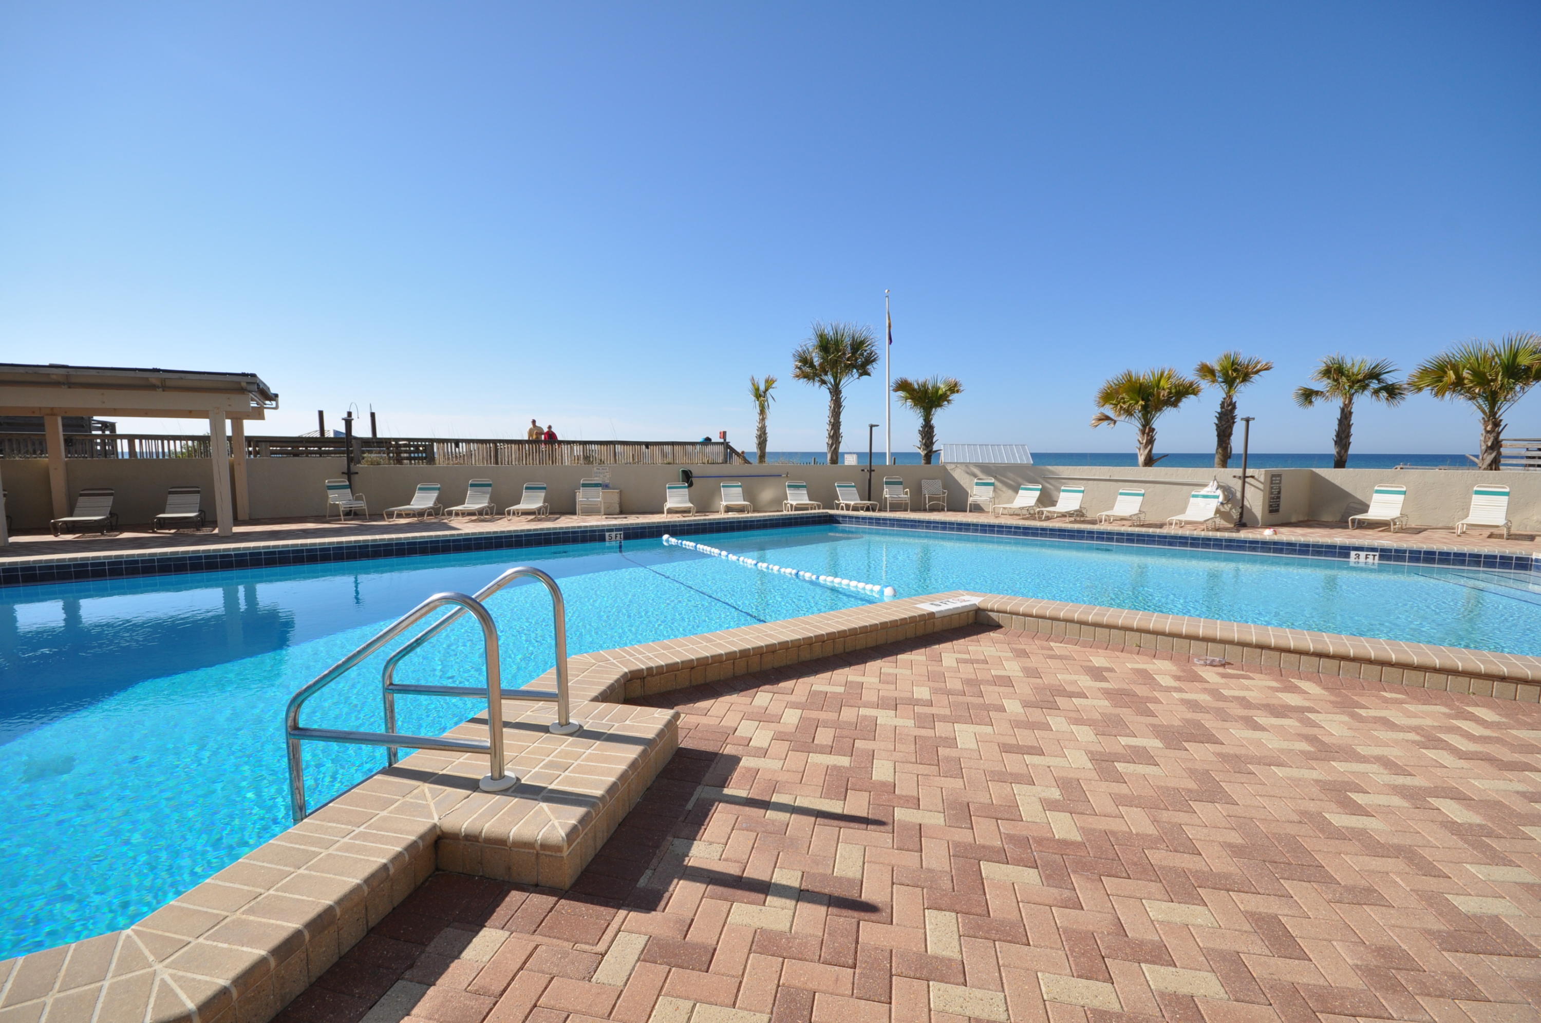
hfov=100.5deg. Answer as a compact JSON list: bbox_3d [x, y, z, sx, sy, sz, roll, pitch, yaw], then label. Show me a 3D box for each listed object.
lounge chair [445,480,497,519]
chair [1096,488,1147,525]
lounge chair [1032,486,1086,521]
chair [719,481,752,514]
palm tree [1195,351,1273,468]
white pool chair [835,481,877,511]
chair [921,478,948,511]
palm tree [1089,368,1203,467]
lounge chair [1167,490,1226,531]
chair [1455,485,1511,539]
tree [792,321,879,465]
[{"bbox_3d":[-7.182,-0.284,15.432,0.671,0.897,1.456,0,5,-6],"label":"lounge chair"},{"bbox_3d":[7.982,-0.090,14.502,0.671,0.781,1.604,5,7,41],"label":"chair"},{"bbox_3d":[6.994,-0.187,15.325,0.671,0.815,1.568,5,7,42],"label":"lounge chair"},{"bbox_3d":[-0.891,-0.364,16.242,0.640,0.799,1.546,-1,5,-10],"label":"chair"},{"bbox_3d":[14.328,-2.568,20.349,2.000,4.895,2.000,4,7,35],"label":"palm tree"},{"bbox_3d":[2.154,-0.328,16.311,0.660,0.731,1.620,-1,5,-13],"label":"white pool chair"},{"bbox_3d":[4.301,-0.414,16.882,0.570,0.810,0.600,0,5,-4],"label":"chair"},{"bbox_3d":[10.524,-1.951,18.070,2.750,4.100,2.750,3,6,30],"label":"palm tree"},{"bbox_3d":[8.809,-0.028,13.305,0.660,0.740,1.600,5,7,43],"label":"lounge chair"},{"bbox_3d":[13.698,-0.024,12.325,1.420,0.962,0.660,-5,7,-42],"label":"chair"},{"bbox_3d":[2.093,-3.124,20.800,2.800,5.839,2.800,1,5,6],"label":"tree"}]

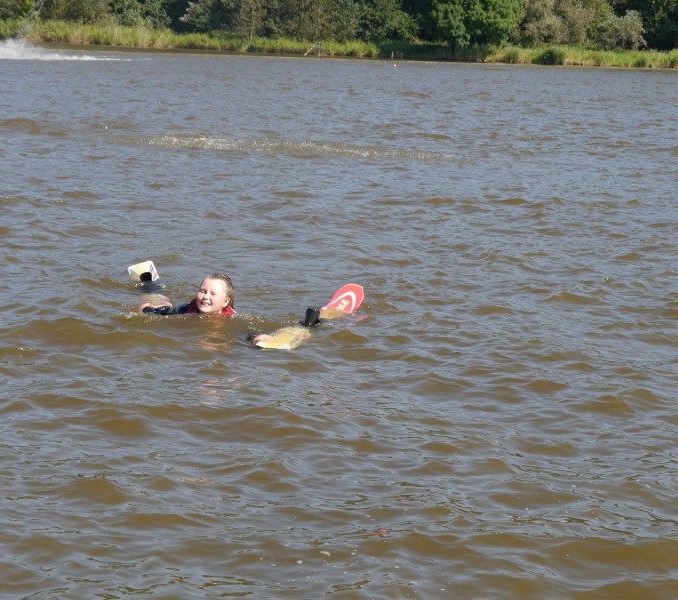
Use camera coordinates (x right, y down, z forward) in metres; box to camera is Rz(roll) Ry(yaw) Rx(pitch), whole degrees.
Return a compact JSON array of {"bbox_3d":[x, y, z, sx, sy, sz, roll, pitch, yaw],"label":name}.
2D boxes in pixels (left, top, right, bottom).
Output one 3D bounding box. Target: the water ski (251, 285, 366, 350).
[{"bbox_3d":[-0.091,0.068,9.241,0.170,0.160,1.360,3,11,17],"label":"water ski"}]

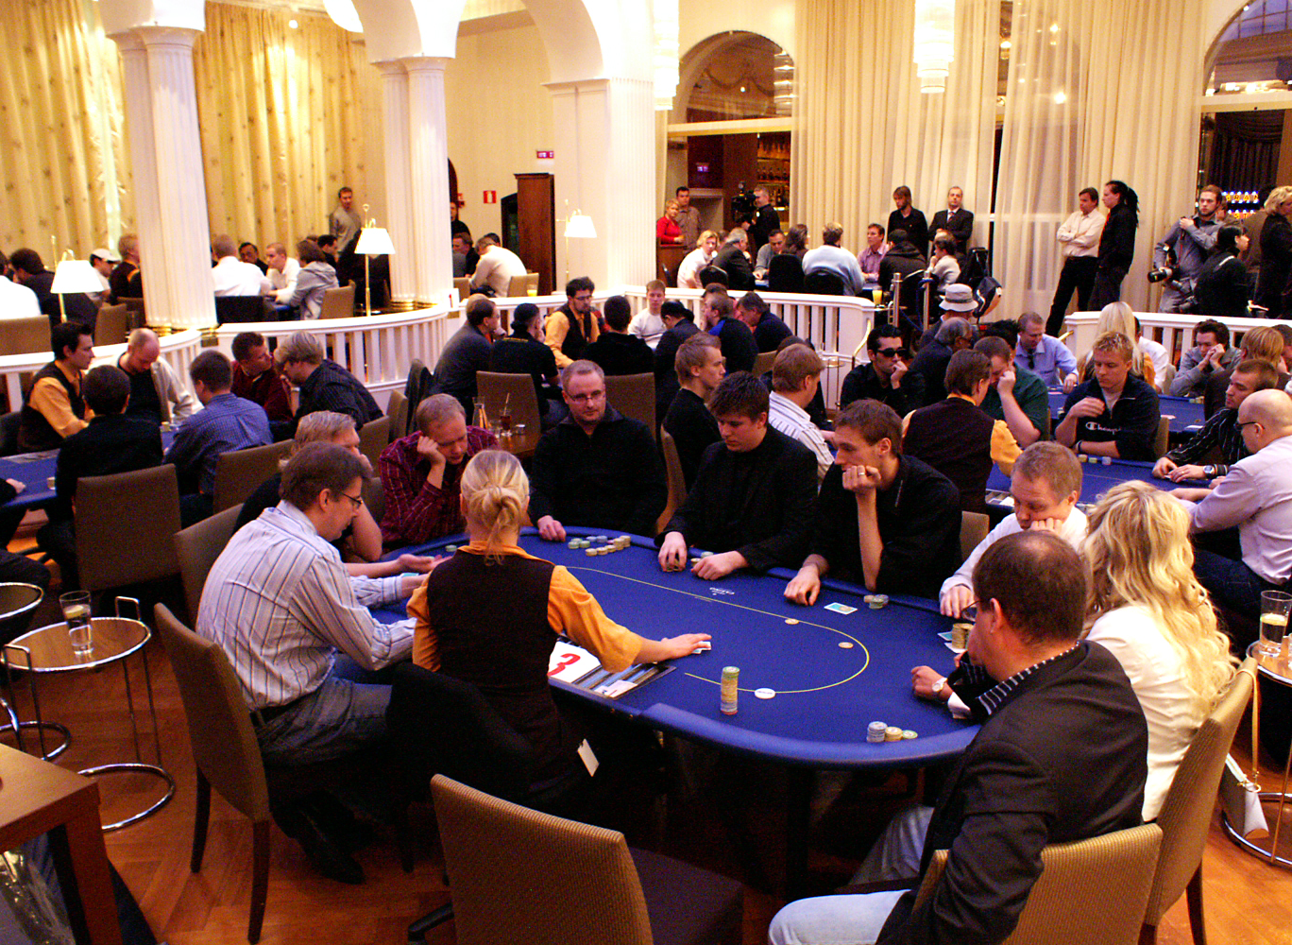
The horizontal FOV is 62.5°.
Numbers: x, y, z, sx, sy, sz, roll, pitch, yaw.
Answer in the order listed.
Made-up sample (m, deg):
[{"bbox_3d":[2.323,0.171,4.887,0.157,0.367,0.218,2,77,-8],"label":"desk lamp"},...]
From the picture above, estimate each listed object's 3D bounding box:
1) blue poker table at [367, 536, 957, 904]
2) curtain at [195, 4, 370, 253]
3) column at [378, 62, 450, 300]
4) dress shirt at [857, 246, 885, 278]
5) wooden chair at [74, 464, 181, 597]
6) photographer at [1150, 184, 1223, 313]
[{"bbox_3d":[0.046,0.785,3.242,2.220,0.780,1.130,10,17,37],"label":"blue poker table"},{"bbox_3d":[-3.935,-2.960,11.105,0.200,3.600,2.100,12,18,42],"label":"curtain"},{"bbox_3d":[-2.093,-2.594,9.658,0.420,2.180,0.720,-10,16,-36],"label":"column"},{"bbox_3d":[2.321,-2.033,10.842,0.480,0.600,0.380,6,16,23],"label":"dress shirt"},{"bbox_3d":[-2.413,0.365,4.936,0.450,0.870,0.560,-10,17,-36],"label":"wooden chair"},{"bbox_3d":[4.686,-1.606,9.186,0.640,1.770,0.480,7,15,29],"label":"photographer"}]

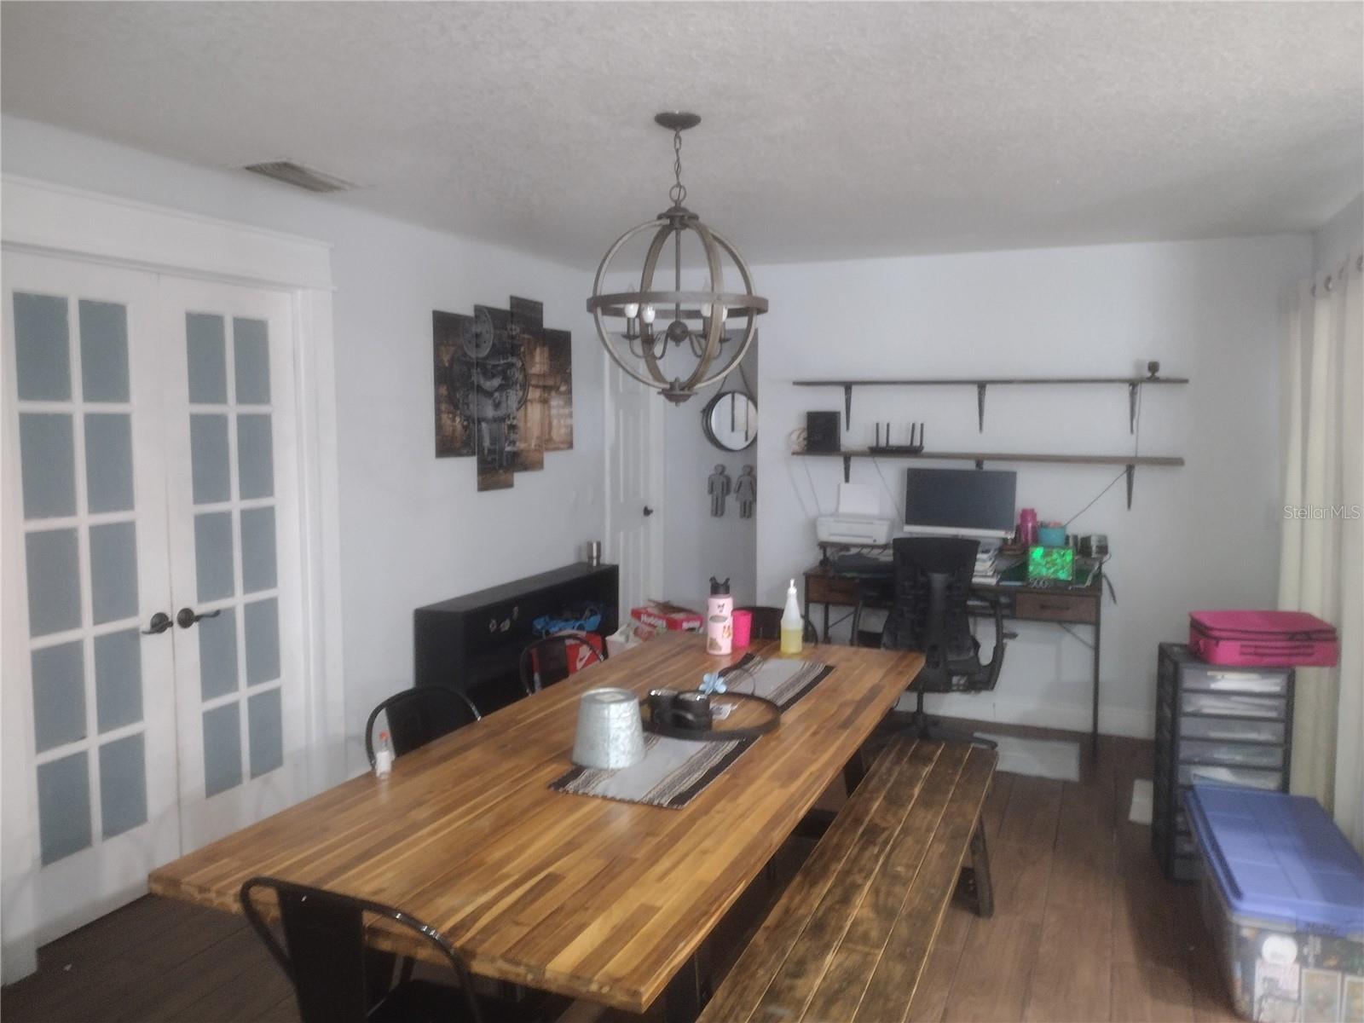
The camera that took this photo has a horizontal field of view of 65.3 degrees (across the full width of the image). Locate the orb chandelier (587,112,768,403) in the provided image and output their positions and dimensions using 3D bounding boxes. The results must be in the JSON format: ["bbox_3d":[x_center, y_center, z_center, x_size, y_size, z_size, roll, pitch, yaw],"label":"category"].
[{"bbox_3d":[-0.012,-0.711,3.042,0.515,0.805,0.515,0,5,0],"label":"orb chandelier"}]

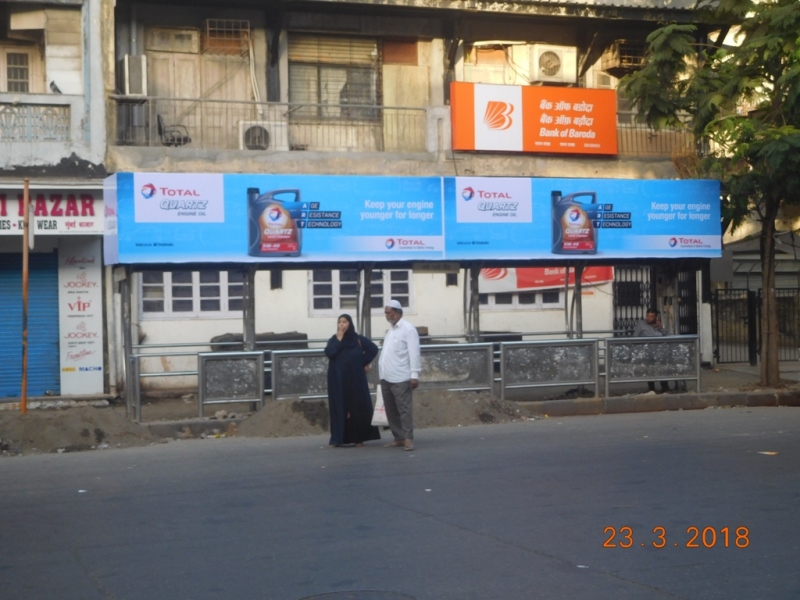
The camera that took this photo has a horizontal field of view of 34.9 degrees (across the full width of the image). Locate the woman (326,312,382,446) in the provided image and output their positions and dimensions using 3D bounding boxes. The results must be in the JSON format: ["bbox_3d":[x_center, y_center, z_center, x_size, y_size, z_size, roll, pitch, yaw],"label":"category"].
[{"bbox_3d":[-0.575,0.957,15.173,0.610,1.580,0.400,-1,0,13],"label":"woman"}]

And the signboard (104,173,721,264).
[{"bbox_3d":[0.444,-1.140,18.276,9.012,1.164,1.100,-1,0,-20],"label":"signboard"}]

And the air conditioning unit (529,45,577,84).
[{"bbox_3d":[2.640,-4.064,22.084,0.813,0.647,0.300,-1,0,-20],"label":"air conditioning unit"}]

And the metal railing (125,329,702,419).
[{"bbox_3d":[0.453,0.998,17.908,8.427,0.934,0.600,-1,0,-20],"label":"metal railing"}]

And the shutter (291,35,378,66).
[{"bbox_3d":[-1.193,-4.433,22.575,1.656,0.505,0.120,-1,0,-20],"label":"shutter"}]

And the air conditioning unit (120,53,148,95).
[{"bbox_3d":[-4.186,-3.443,19.893,0.324,0.637,0.800,-1,0,-20],"label":"air conditioning unit"}]

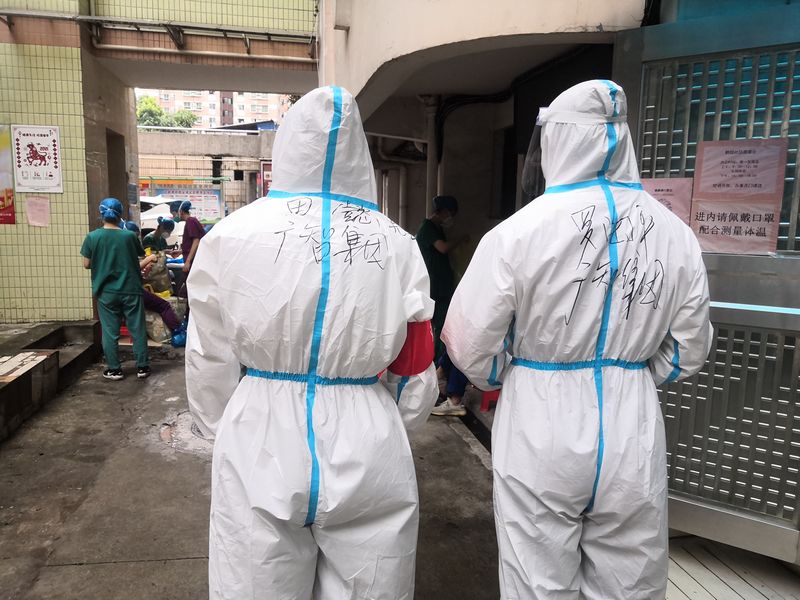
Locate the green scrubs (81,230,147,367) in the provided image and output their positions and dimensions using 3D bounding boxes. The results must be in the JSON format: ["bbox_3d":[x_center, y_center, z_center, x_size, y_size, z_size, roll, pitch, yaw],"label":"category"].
[{"bbox_3d":[-2.544,-0.022,5.600,0.520,1.250,0.340,0,8,-7],"label":"green scrubs"}]

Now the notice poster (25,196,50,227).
[{"bbox_3d":[-3.428,-0.836,5.915,0.193,0.286,0.010,0,8,-11],"label":"notice poster"}]

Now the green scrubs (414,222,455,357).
[{"bbox_3d":[0.275,-0.038,5.200,0.360,1.280,0.460,1,8,0],"label":"green scrubs"}]

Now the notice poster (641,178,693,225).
[{"bbox_3d":[1.050,-0.345,2.534,0.220,0.294,0.010,7,10,35],"label":"notice poster"}]

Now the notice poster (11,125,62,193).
[{"bbox_3d":[-3.395,-1.317,5.850,0.408,0.610,0.020,0,8,-11],"label":"notice poster"}]

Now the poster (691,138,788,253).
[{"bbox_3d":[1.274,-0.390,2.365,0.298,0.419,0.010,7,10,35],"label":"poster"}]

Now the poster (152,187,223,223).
[{"bbox_3d":[-5.418,-2.407,16.003,1.669,0.884,0.030,0,8,-8],"label":"poster"}]

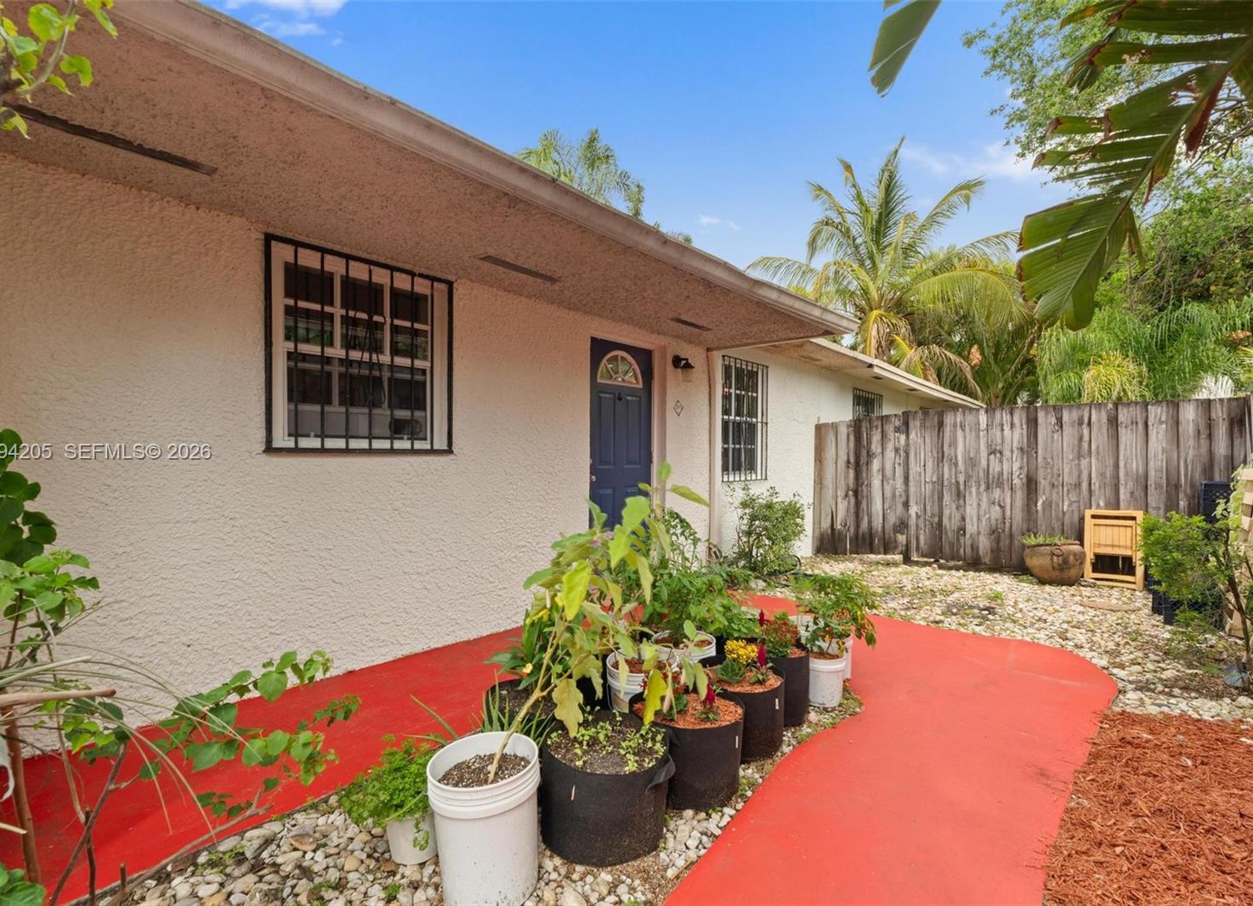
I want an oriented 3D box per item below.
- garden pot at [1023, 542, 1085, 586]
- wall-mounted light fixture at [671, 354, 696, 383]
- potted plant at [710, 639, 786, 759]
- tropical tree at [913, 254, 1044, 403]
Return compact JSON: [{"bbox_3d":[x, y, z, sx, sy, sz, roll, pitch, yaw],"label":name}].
[{"bbox_3d":[4.396,1.143,5.830,0.520,0.390,0.520,0,0,31],"label":"garden pot"},{"bbox_3d":[0.533,-0.759,5.115,0.200,0.250,0.135,0,0,41],"label":"wall-mounted light fixture"},{"bbox_3d":[0.487,1.004,2.400,0.360,0.420,0.360,0,0,0],"label":"potted plant"},{"bbox_3d":[5.900,-0.950,9.500,2.400,4.500,2.400,0,0,0],"label":"tropical tree"}]

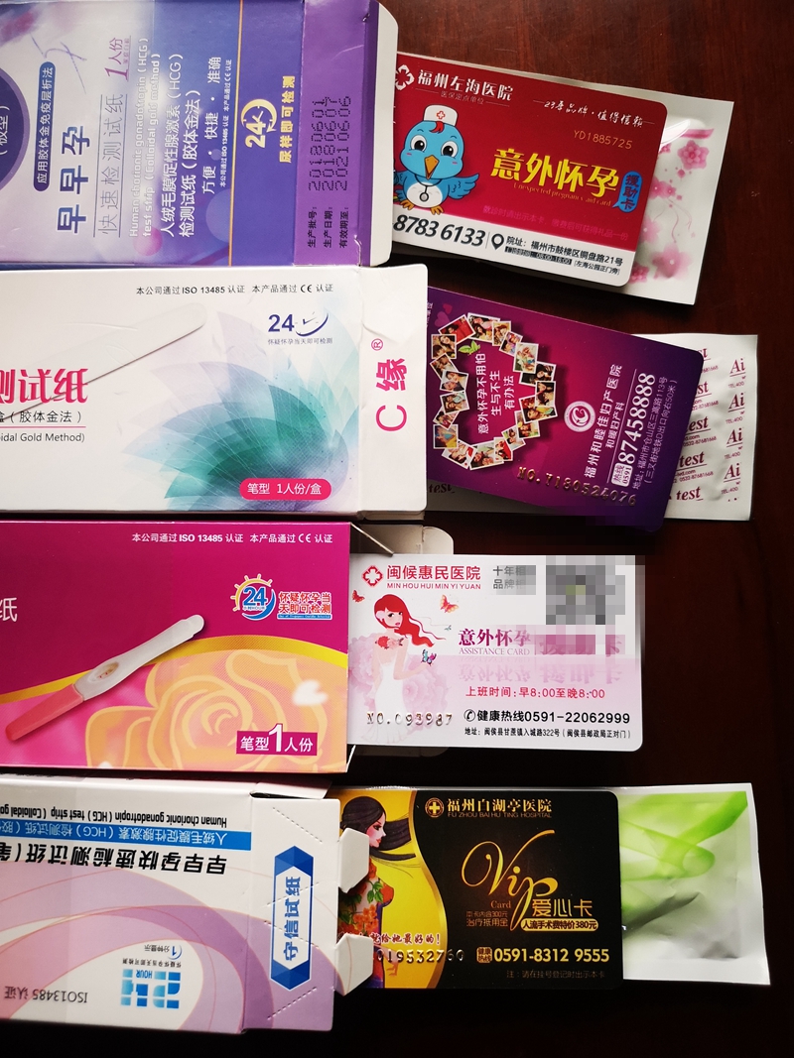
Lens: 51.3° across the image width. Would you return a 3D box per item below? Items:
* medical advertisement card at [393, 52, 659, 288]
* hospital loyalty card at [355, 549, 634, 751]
[{"bbox_3d":[0.030,-0.104,0.238,0.086,0.001,0.054,13,89,4],"label":"medical advertisement card"},{"bbox_3d":[0.025,0.034,0.233,0.086,0.001,0.054,0,87,4],"label":"hospital loyalty card"}]

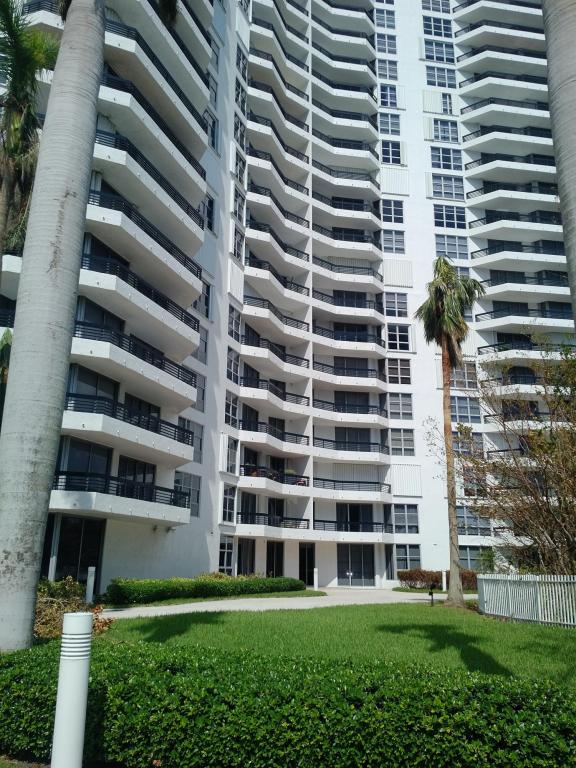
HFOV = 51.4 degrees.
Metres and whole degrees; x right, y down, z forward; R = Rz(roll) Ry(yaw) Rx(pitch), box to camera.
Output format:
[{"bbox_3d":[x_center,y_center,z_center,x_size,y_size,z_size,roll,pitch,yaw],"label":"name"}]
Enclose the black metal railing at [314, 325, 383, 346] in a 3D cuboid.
[{"bbox_3d":[4.832,-3.537,45.453,6.731,0.620,1.073,9,-18,-28],"label":"black metal railing"}]

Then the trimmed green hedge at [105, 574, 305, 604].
[{"bbox_3d":[-3.133,9.526,28.224,1.422,0.800,12.985,-9,-19,31],"label":"trimmed green hedge"}]

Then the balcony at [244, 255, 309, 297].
[{"bbox_3d":[-0.760,-6.901,40.602,6.352,1.218,2.141,15,-21,-41],"label":"balcony"}]

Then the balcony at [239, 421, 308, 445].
[{"bbox_3d":[-0.590,3.187,37.425,6.359,0.598,1.280,15,-22,-42],"label":"balcony"}]

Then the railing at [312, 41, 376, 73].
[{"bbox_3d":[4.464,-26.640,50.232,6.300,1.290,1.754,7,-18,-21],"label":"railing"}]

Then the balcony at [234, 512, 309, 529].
[{"bbox_3d":[-0.689,8.672,37.470,1.162,0.620,6.535,-14,-21,41],"label":"balcony"}]

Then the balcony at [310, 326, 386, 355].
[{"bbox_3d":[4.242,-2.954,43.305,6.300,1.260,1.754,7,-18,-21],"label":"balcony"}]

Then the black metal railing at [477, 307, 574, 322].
[{"bbox_3d":[18.799,-5.321,46.549,7.923,0.598,1.495,0,-16,4],"label":"black metal railing"}]

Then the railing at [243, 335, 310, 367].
[{"bbox_3d":[-0.693,-2.052,40.176,0.997,0.609,6.540,-11,-20,33],"label":"railing"}]

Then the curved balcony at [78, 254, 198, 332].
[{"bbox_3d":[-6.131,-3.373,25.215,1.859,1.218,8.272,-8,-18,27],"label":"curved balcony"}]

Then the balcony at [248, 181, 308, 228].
[{"bbox_3d":[-0.602,-12.740,43.405,0.997,0.609,6.540,-11,-20,33],"label":"balcony"}]

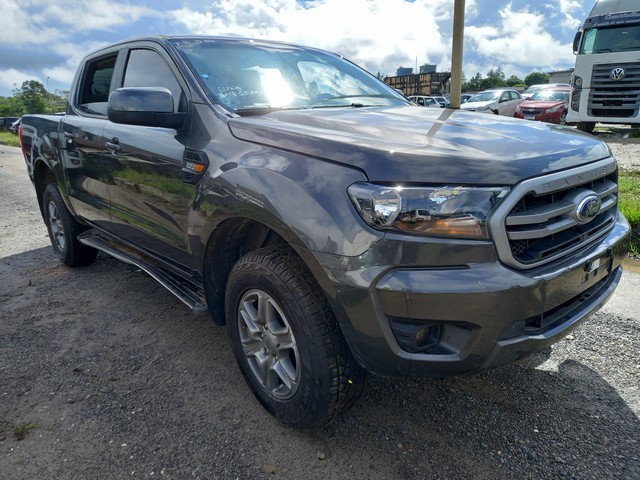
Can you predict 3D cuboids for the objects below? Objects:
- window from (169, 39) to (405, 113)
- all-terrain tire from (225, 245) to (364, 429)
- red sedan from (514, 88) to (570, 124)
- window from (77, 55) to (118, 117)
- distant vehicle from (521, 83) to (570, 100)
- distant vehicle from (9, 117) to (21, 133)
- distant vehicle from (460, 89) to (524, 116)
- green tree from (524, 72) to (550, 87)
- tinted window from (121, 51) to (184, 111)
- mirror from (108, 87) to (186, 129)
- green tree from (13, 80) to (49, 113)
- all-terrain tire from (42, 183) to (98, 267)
[{"bbox_3d":[-0.129,-0.989,2.753,1.400,0.130,0.940,-16,50,-40],"label":"window"},{"bbox_3d":[-0.135,0.403,1.999,0.260,0.760,0.760,-14,20,-37],"label":"all-terrain tire"},{"bbox_3d":[9.800,-5.470,19.130,4.580,1.480,1.790,-17,21,-39],"label":"red sedan"},{"bbox_3d":[-1.534,-1.051,3.175,0.050,0.420,0.700,11,3,-44],"label":"window"},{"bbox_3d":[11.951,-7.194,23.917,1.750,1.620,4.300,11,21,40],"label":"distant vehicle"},{"bbox_3d":[-29.756,-11.903,47.678,1.750,1.500,4.200,4,18,23],"label":"distant vehicle"},{"bbox_3d":[7.559,-5.875,20.498,1.700,1.480,4.350,13,22,43],"label":"distant vehicle"},{"bbox_3d":[30.658,-21.545,65.000,4.000,4.300,4.000,-2,16,0],"label":"green tree"},{"bbox_3d":[-0.916,-0.885,2.521,0.050,0.420,0.900,11,3,-44],"label":"tinted window"},{"bbox_3d":[-0.785,-0.593,2.076,0.270,0.190,0.190,-17,22,-40],"label":"mirror"},{"bbox_3d":[-35.428,-16.840,57.821,4.600,5.783,4.600,-12,19,-28],"label":"green tree"},{"bbox_3d":[-2.326,-0.146,4.301,0.260,0.760,0.760,-17,22,-40],"label":"all-terrain tire"}]

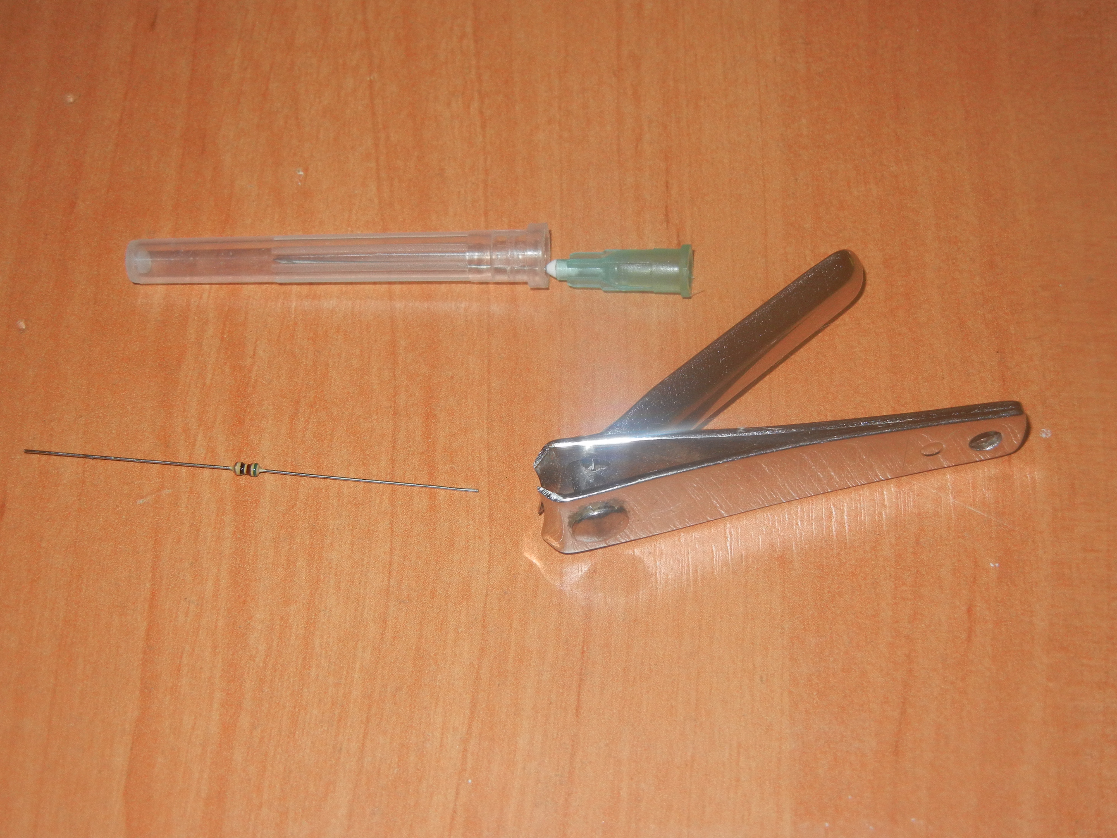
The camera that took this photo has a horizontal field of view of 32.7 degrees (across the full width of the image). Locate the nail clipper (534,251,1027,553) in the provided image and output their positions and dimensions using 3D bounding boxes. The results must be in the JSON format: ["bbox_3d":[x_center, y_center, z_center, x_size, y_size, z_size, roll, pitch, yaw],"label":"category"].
[{"bbox_3d":[0.026,-0.005,0.248,0.065,0.014,0.031,-12,57,-8],"label":"nail clipper"}]

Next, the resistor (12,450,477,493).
[{"bbox_3d":[-0.040,0.007,0.248,0.060,0.002,0.002,5,56,3],"label":"resistor"}]

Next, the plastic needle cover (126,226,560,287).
[{"bbox_3d":[-0.031,-0.022,0.264,0.059,0.009,0.009,-1,56,1],"label":"plastic needle cover"}]

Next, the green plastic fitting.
[{"bbox_3d":[0.008,-0.021,0.263,0.020,0.007,0.007,1,56,1],"label":"green plastic fitting"}]

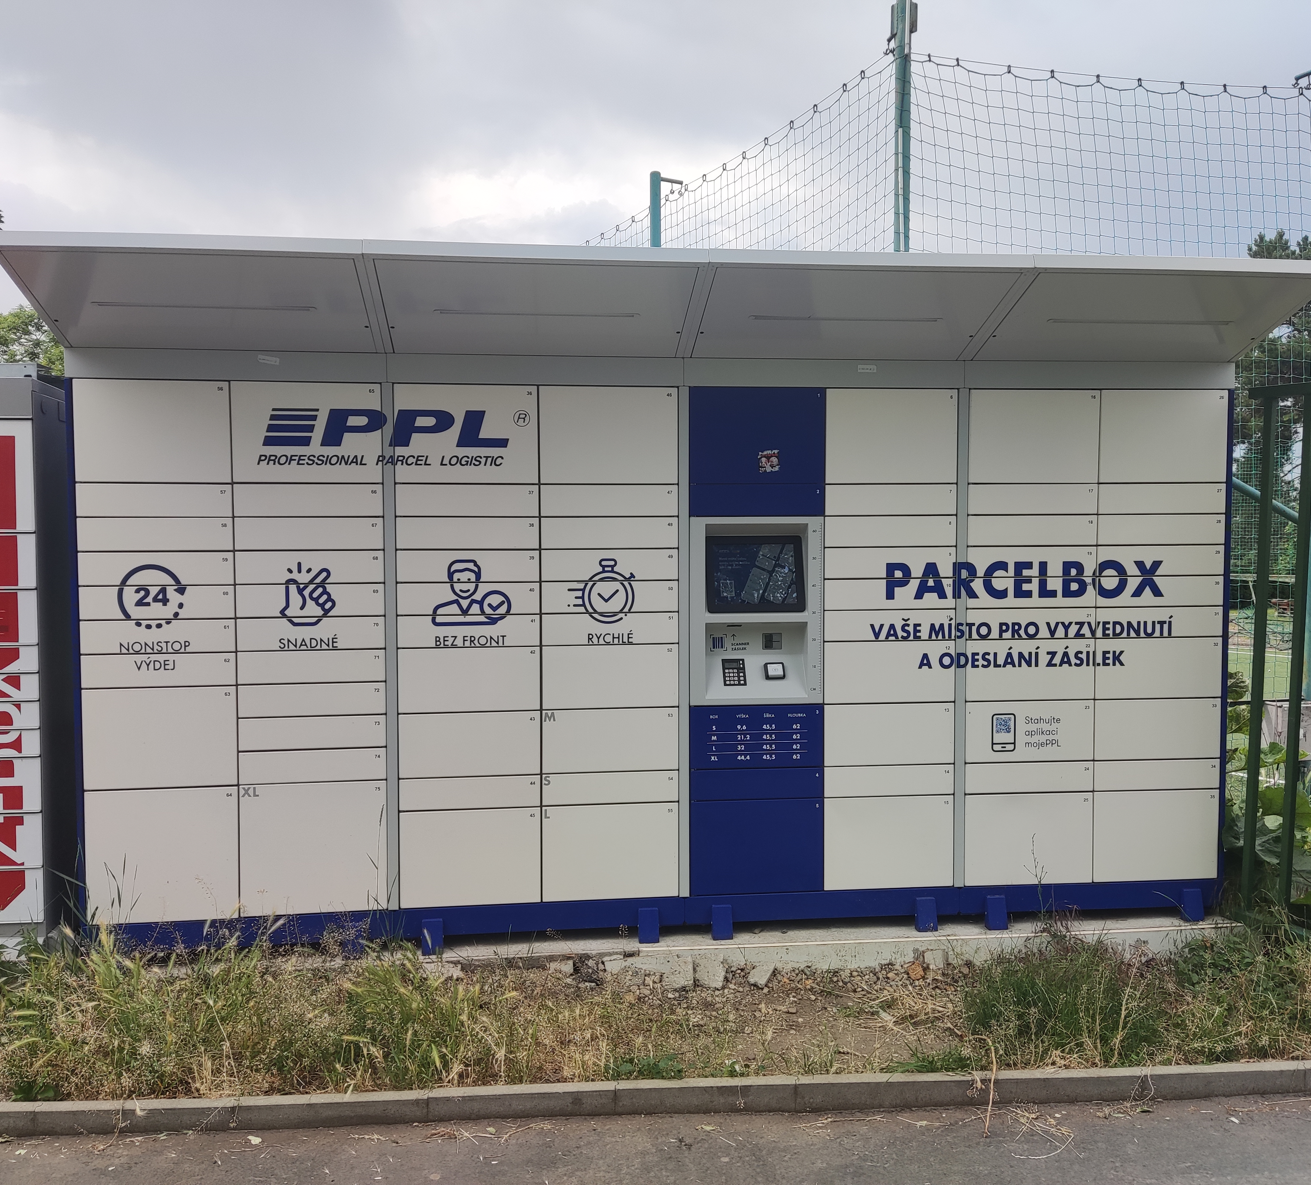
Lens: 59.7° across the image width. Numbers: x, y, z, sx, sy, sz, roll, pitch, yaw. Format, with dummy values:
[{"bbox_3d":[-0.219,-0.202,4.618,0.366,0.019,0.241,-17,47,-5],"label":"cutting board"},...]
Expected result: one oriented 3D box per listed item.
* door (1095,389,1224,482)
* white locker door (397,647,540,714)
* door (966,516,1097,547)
[{"bbox_3d":[1.924,-0.591,4.344,0.497,0.342,0.025,-1,3,-7],"label":"door"},{"bbox_3d":[-0.660,0.310,4.071,0.498,0.227,0.025,-1,3,-6],"label":"white locker door"},{"bbox_3d":[1.407,-0.230,4.263,0.491,0.107,0.022,-1,3,-7],"label":"door"}]

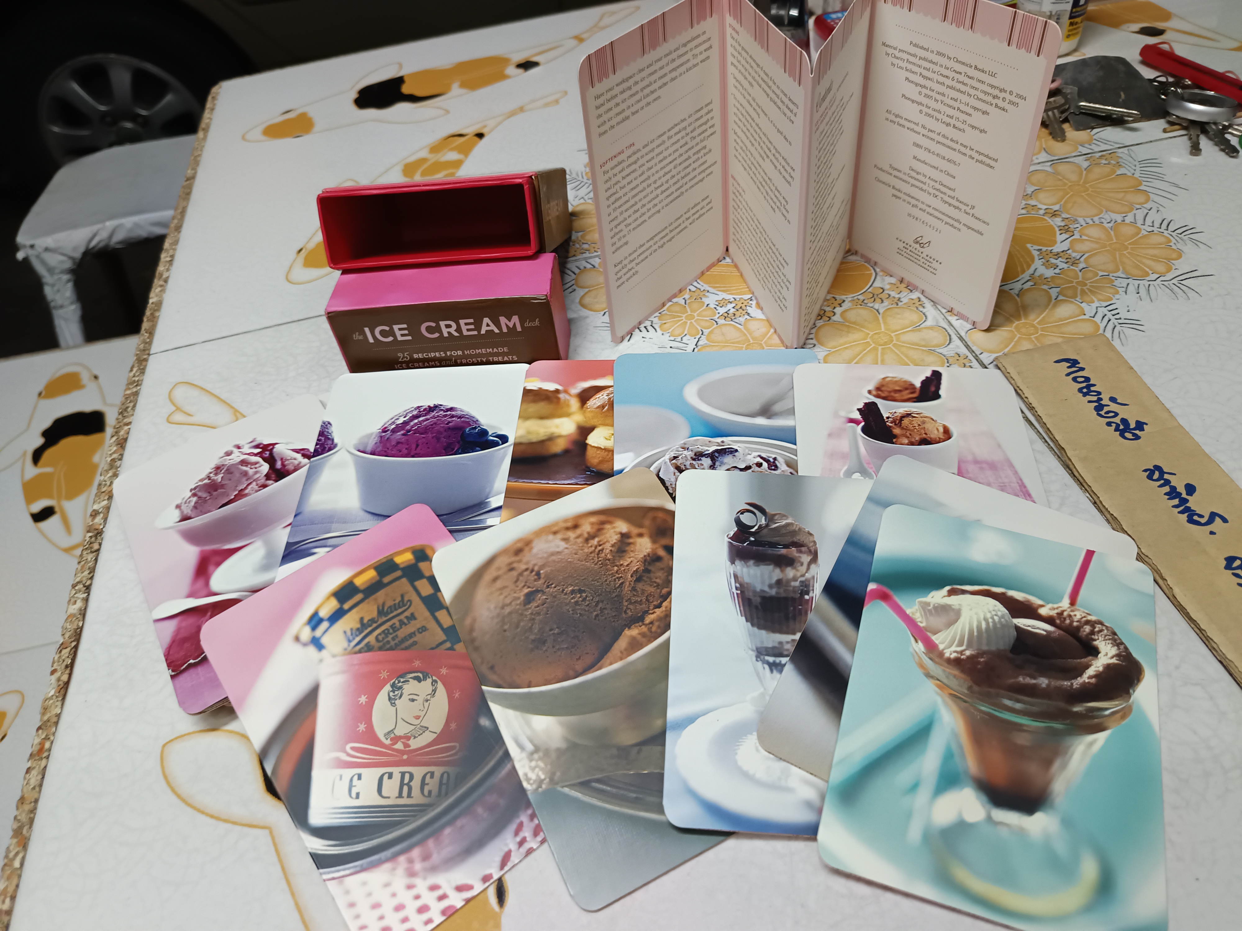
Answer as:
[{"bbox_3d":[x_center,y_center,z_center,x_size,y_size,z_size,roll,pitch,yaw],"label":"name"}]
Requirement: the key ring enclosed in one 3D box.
[{"bbox_3d":[0.358,-0.223,0.532,0.040,0.009,0.040,1,40,-1],"label":"key ring"}]

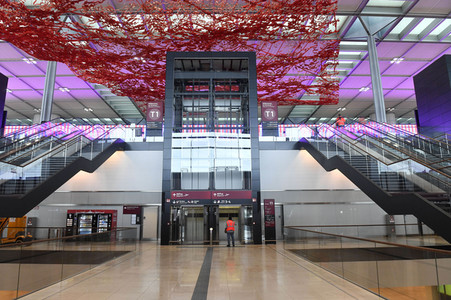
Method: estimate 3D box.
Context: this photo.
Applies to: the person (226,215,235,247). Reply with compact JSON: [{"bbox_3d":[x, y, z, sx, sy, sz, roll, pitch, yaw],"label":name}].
[{"bbox_3d":[0.325,4.840,17.720,0.530,1.710,0.360,-1,-12,4],"label":"person"}]

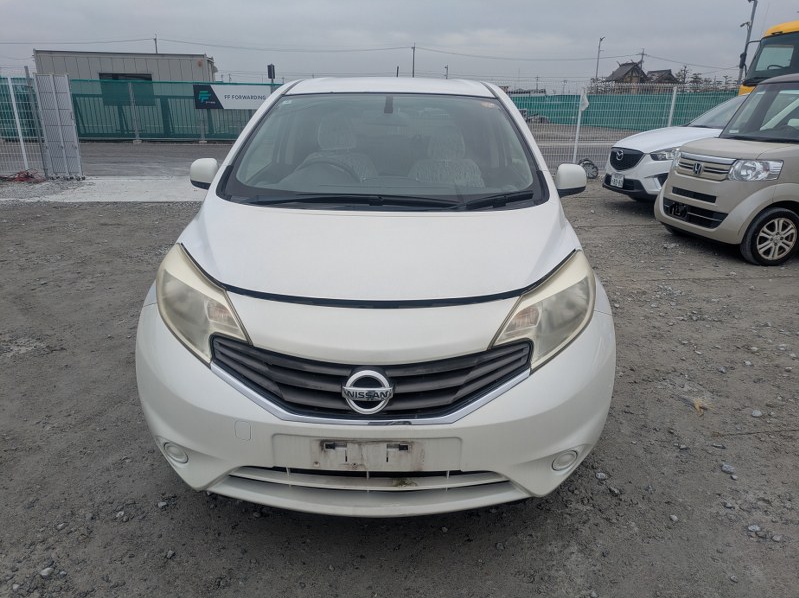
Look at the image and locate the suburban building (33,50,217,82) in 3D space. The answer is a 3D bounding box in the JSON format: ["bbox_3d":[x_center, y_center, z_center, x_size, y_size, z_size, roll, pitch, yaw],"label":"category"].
[{"bbox_3d":[-11.778,-9.183,26.096,6.658,3.269,3.600,-2,19,-9],"label":"suburban building"}]

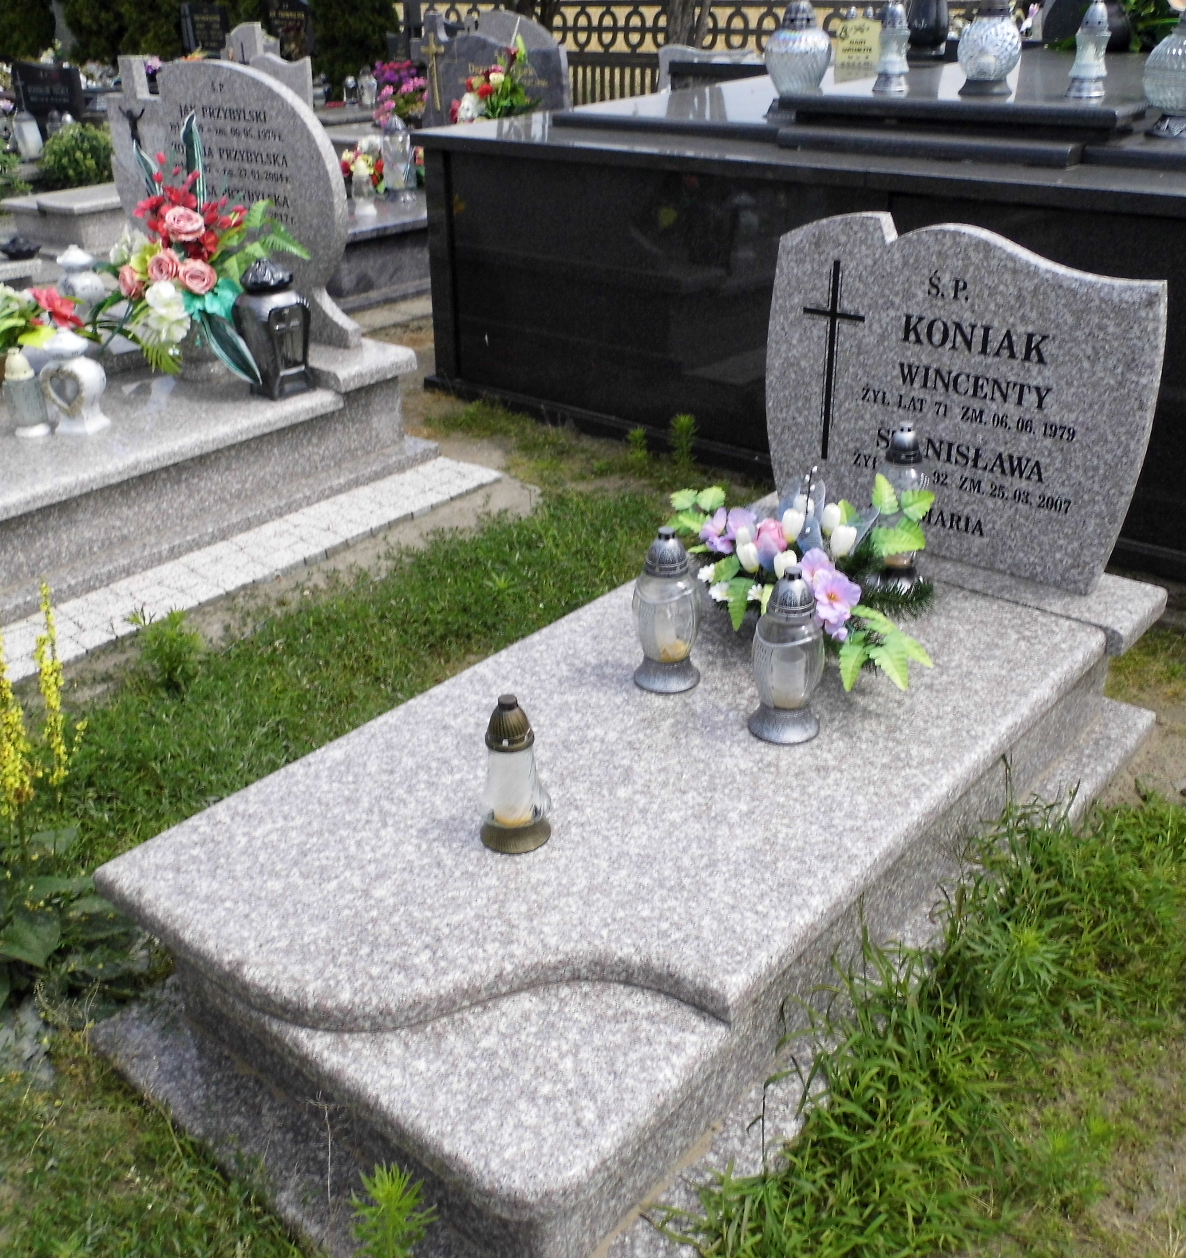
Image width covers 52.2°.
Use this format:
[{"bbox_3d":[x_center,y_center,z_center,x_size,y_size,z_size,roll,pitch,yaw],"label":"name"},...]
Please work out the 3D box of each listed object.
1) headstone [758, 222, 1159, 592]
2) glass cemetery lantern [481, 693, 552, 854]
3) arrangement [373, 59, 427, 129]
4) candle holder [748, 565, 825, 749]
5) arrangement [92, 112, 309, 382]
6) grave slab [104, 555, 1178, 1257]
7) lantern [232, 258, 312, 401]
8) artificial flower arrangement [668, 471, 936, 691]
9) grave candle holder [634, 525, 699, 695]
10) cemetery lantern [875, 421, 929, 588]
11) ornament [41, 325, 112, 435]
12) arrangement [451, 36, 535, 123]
[{"bbox_3d":[0.771,-0.514,2.668,0.885,0.735,0.051,20,33,36],"label":"headstone"},{"bbox_3d":[-0.120,0.210,1.836,0.108,0.246,0.108,0,28,0],"label":"glass cemetery lantern"},{"bbox_3d":[-1.376,-3.777,8.520,0.380,0.400,0.360,-4,27,-6],"label":"arrangement"},{"bbox_3d":[0.343,0.039,2.094,0.128,0.302,0.128,0,28,0],"label":"candle holder"},{"bbox_3d":[-1.211,-1.157,3.776,0.560,0.740,0.400,4,27,10],"label":"arrangement"},{"bbox_3d":[0.244,0.299,2.330,1.002,0.378,2.134,22,35,35],"label":"grave slab"},{"bbox_3d":[-0.970,-0.917,3.687,0.170,0.395,0.170,19,33,34],"label":"lantern"},{"bbox_3d":[0.393,-0.114,2.320,0.460,0.220,0.350,19,33,35],"label":"artificial flower arrangement"},{"bbox_3d":[0.140,-0.043,2.247,0.127,0.304,0.127,0,28,0],"label":"grave candle holder"},{"bbox_3d":[0.634,-0.250,2.433,0.125,0.340,0.125,19,33,35],"label":"cemetery lantern"},{"bbox_3d":[-1.485,-0.713,3.463,0.155,0.275,0.120,7,28,16],"label":"ornament"},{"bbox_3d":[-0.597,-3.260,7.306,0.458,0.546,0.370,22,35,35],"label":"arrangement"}]

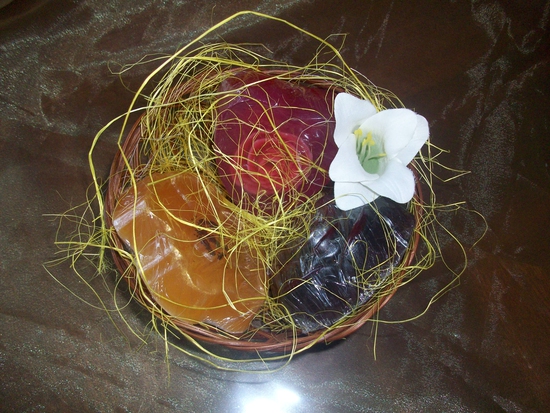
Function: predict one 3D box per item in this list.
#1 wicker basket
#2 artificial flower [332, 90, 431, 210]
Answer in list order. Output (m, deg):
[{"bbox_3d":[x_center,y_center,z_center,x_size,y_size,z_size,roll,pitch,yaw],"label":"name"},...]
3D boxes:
[{"bbox_3d":[-0.005,0.002,0.387,0.210,0.060,0.210,1,65,-2],"label":"wicker basket"},{"bbox_3d":[0.069,-0.036,0.358,0.068,0.045,0.074,1,65,-2],"label":"artificial flower"}]

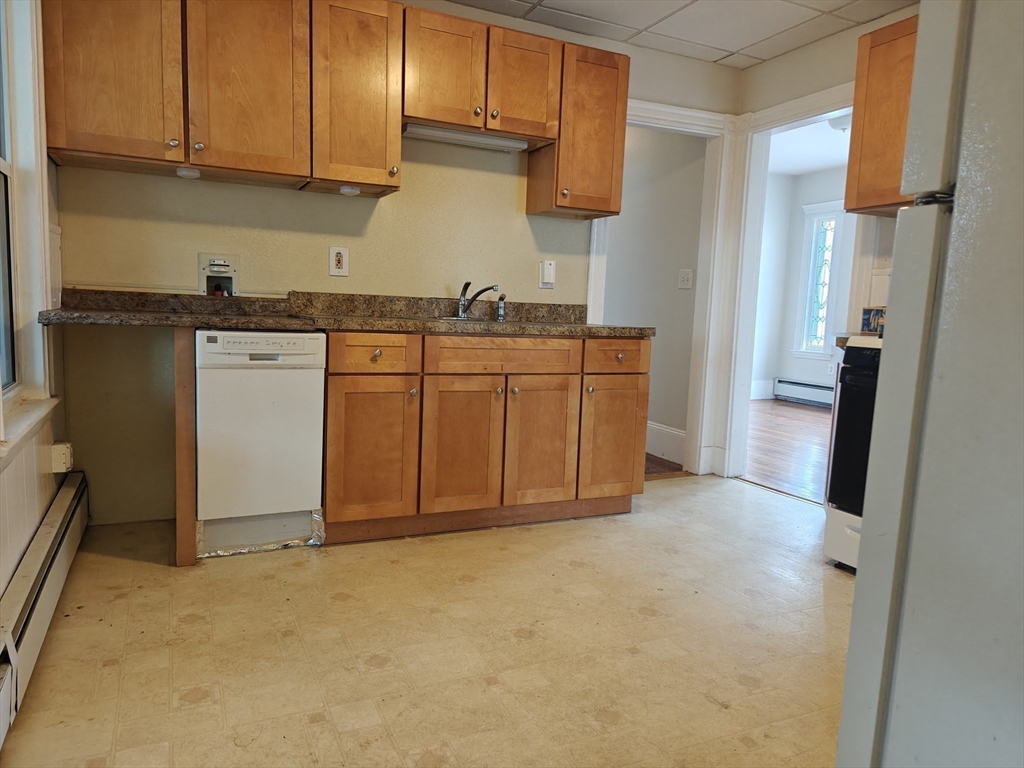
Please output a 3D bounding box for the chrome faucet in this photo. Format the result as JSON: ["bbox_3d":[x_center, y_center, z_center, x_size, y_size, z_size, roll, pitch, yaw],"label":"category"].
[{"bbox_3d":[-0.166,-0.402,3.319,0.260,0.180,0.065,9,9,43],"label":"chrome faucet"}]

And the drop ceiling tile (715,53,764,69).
[{"bbox_3d":[1.325,-1.879,3.948,0.215,0.018,0.168,-1,8,-25],"label":"drop ceiling tile"}]

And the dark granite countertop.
[{"bbox_3d":[-0.573,-0.320,3.023,2.480,0.142,0.655,-1,8,-25],"label":"dark granite countertop"}]

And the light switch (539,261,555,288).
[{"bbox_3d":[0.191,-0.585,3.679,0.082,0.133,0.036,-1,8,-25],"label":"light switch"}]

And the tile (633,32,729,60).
[{"bbox_3d":[0.939,-1.873,3.772,0.605,0.018,0.168,-1,8,-25],"label":"tile"}]

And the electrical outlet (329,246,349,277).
[{"bbox_3d":[-0.819,-0.578,3.231,0.088,0.130,0.010,-1,8,-25],"label":"electrical outlet"}]

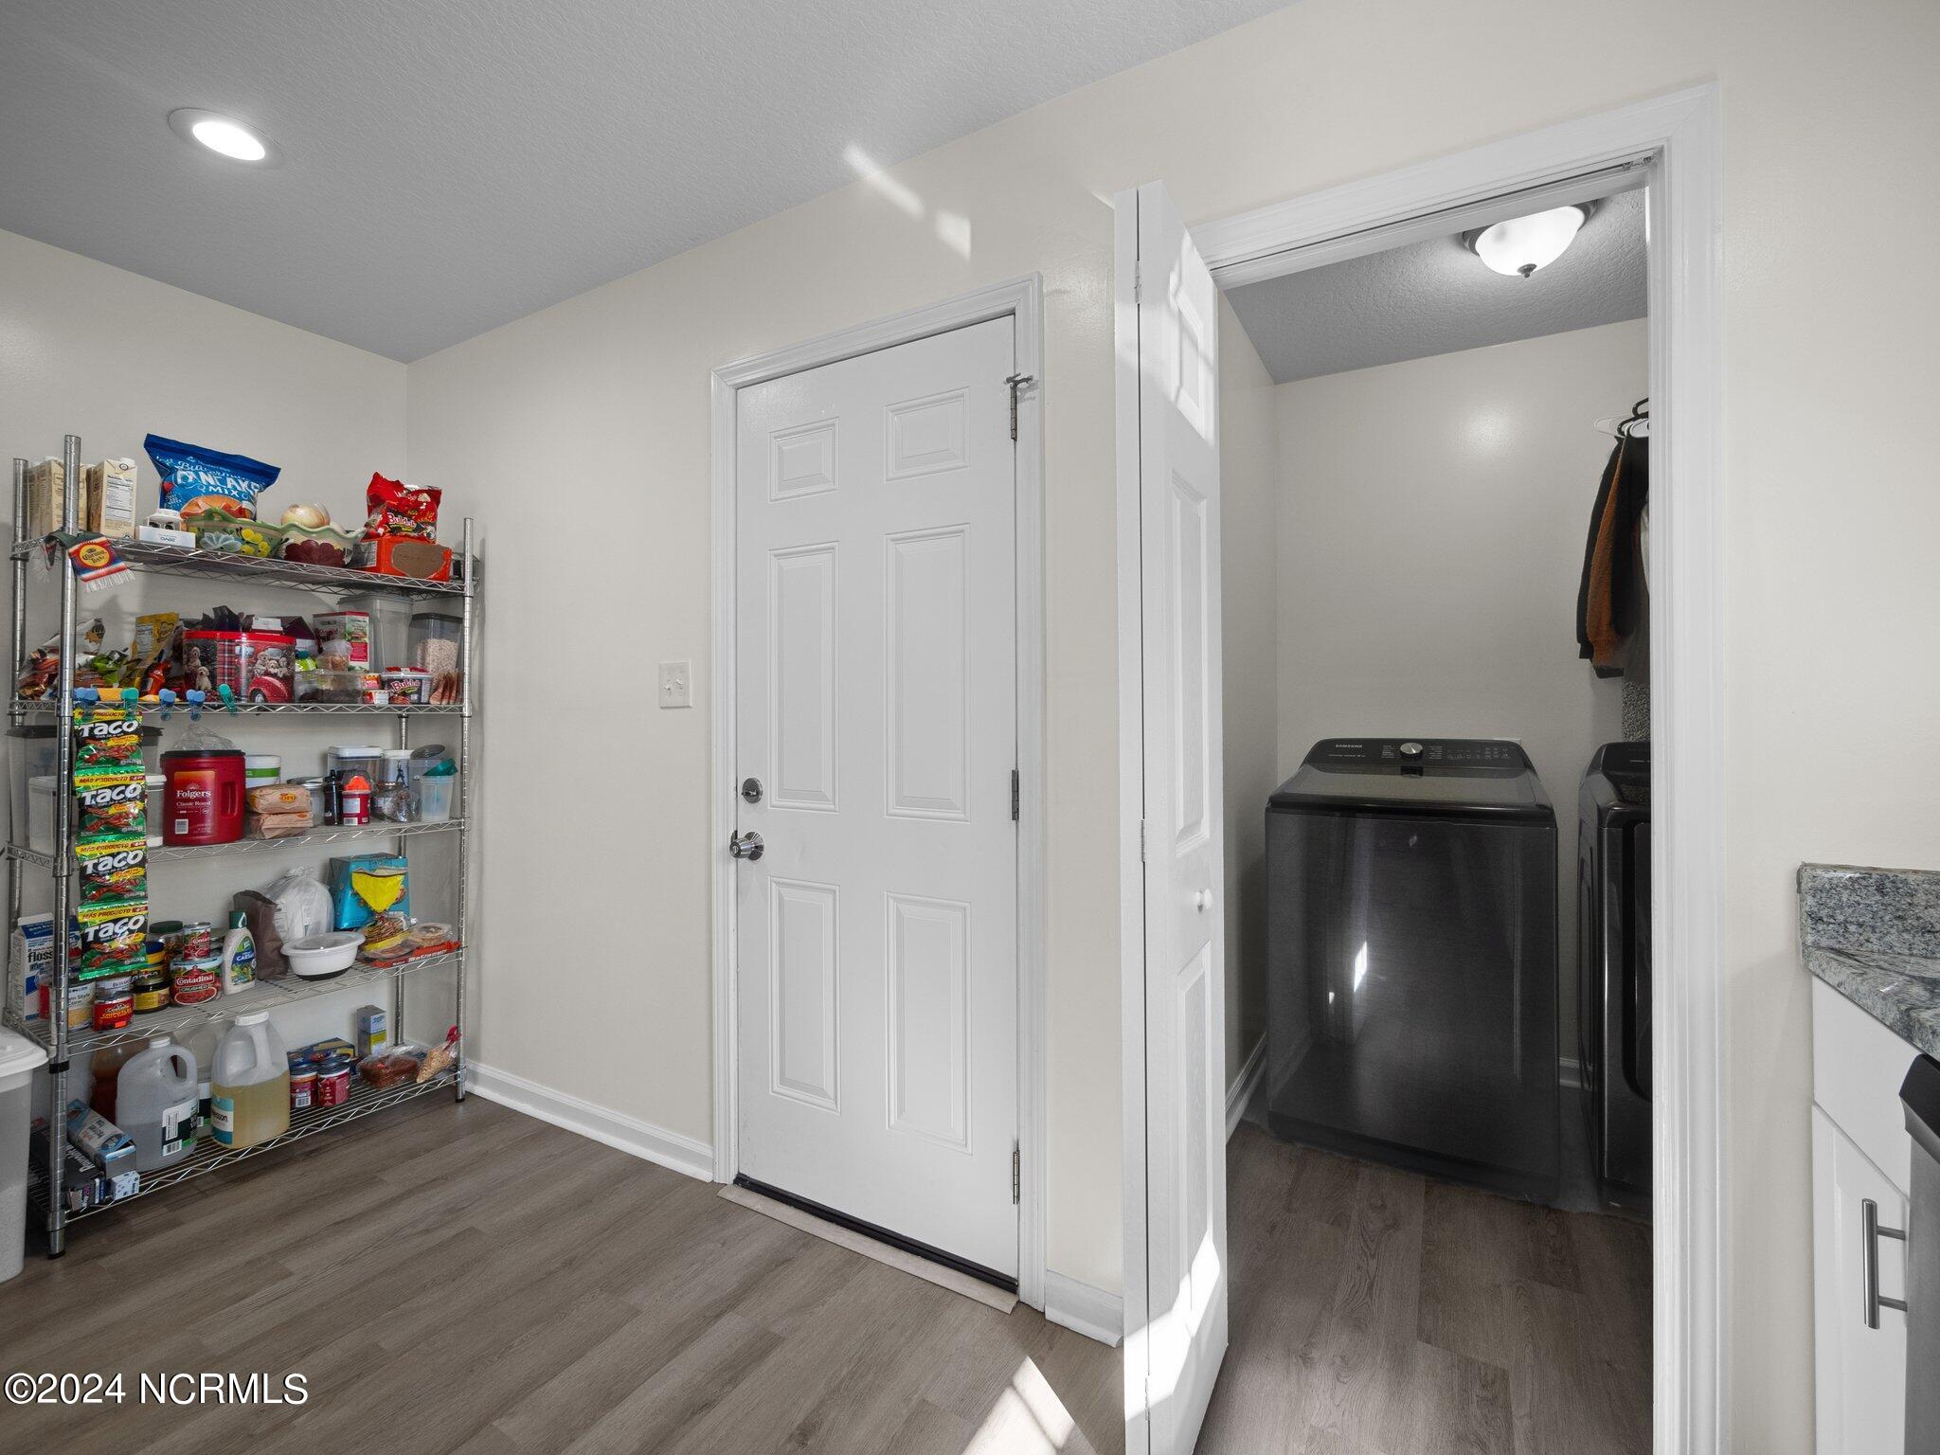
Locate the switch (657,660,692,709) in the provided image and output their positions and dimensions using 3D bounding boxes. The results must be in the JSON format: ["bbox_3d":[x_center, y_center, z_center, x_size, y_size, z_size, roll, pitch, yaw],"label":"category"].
[{"bbox_3d":[-0.790,-0.114,2.098,0.120,0.122,0.013,0,0,28],"label":"switch"}]

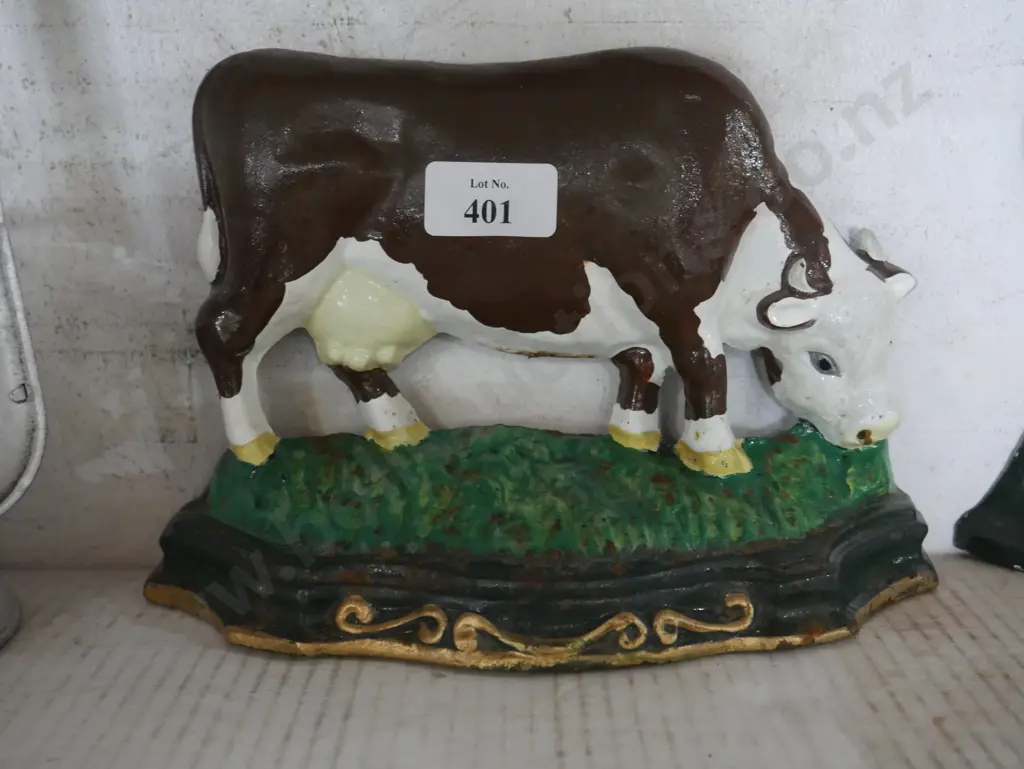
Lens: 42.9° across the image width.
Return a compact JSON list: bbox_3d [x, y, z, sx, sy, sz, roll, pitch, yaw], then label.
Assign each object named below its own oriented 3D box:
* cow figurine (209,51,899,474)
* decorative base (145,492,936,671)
[{"bbox_3d":[0.016,-0.035,0.395,0.221,0.130,0.040,-1,12,0],"label":"cow figurine"},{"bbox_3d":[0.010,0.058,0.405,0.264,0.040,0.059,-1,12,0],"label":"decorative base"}]

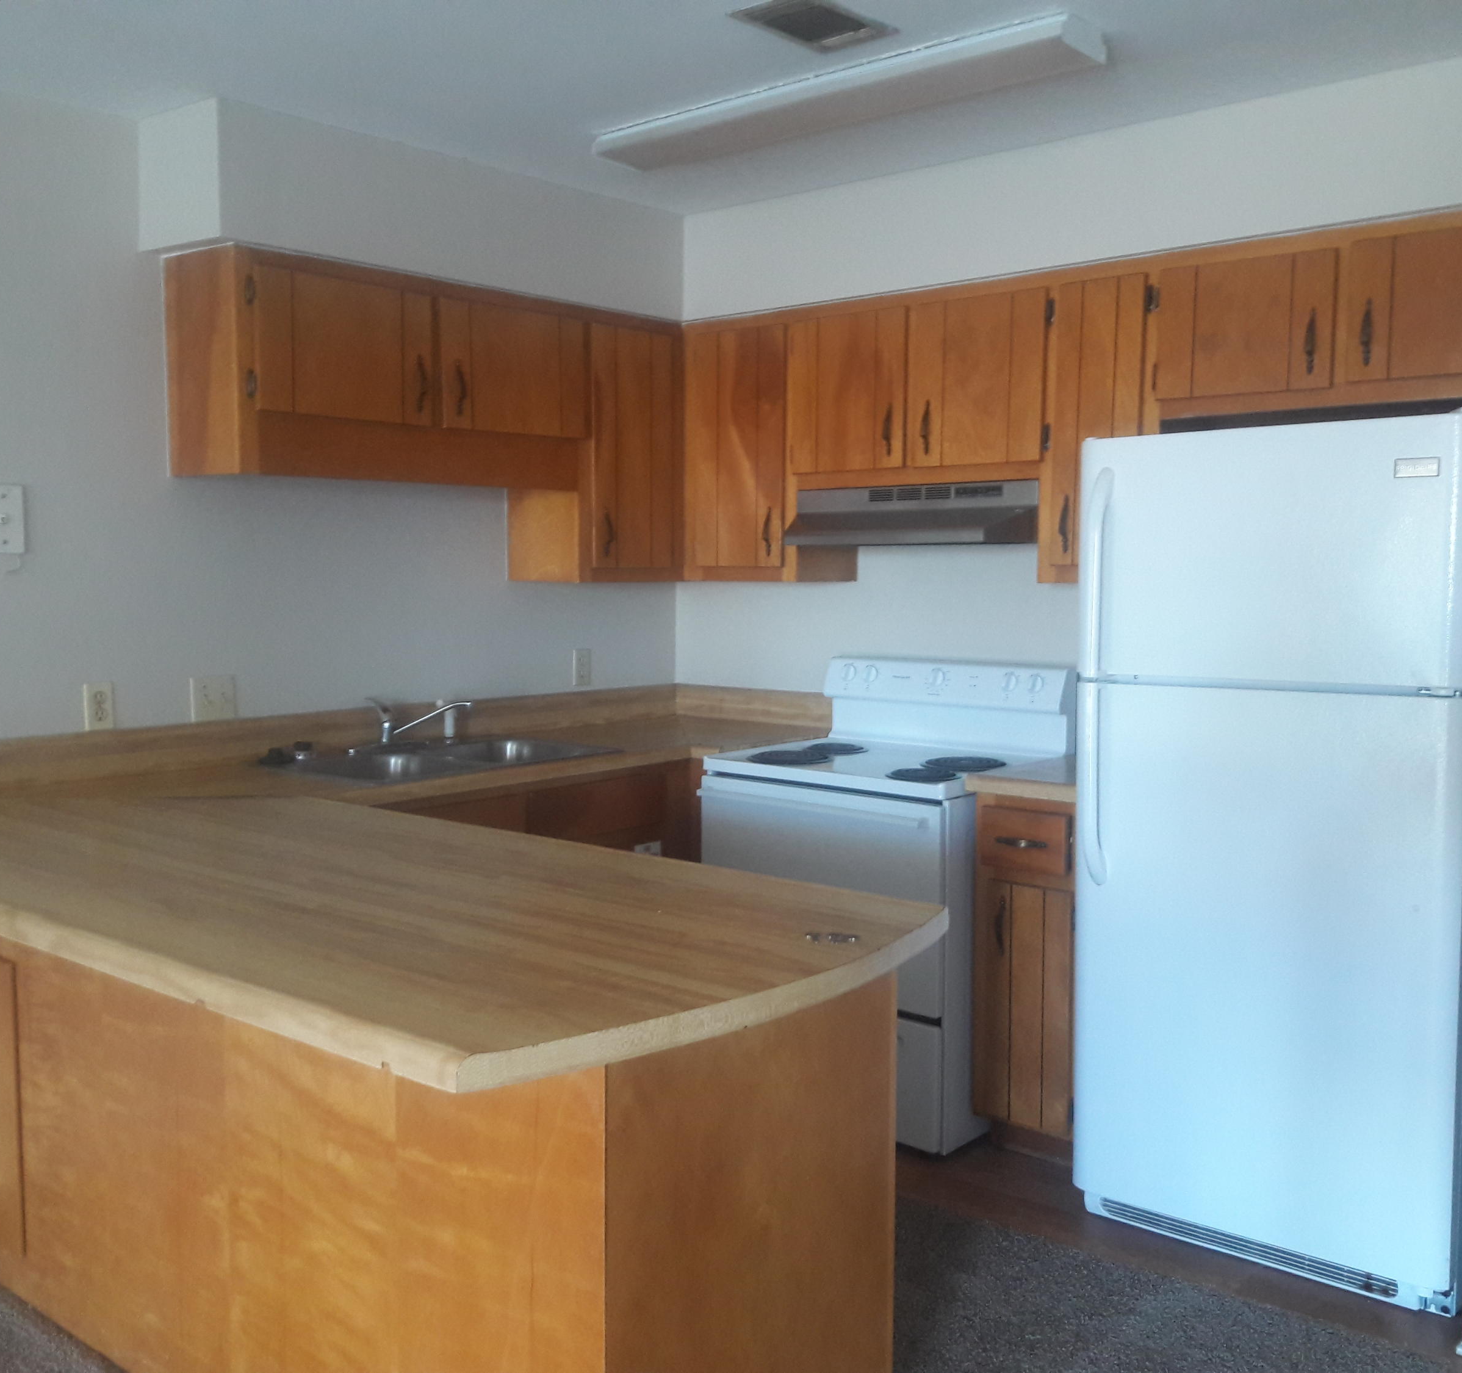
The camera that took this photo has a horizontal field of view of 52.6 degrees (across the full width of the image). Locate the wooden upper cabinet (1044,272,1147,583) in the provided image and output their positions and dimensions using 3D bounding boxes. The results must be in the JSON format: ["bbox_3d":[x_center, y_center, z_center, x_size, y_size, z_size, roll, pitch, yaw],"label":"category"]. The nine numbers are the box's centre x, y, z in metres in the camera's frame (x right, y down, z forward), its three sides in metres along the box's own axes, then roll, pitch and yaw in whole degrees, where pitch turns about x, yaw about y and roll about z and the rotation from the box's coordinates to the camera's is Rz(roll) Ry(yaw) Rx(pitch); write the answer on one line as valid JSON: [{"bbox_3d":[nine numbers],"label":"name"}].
[{"bbox_3d":[0.976,-0.643,3.695,0.292,0.766,0.315,4,6,40],"label":"wooden upper cabinet"}]

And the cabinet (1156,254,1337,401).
[{"bbox_3d":[1.245,-0.816,3.454,0.418,0.305,0.315,4,6,40],"label":"cabinet"}]

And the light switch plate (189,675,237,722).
[{"bbox_3d":[-1.272,0.029,3.645,0.014,0.114,0.117,4,6,40],"label":"light switch plate"}]

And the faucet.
[{"bbox_3d":[-0.823,0.095,3.916,0.280,0.135,0.060,0,4,-3],"label":"faucet"}]

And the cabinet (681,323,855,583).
[{"bbox_3d":[0.110,-0.698,4.423,0.442,0.768,0.315,4,6,40],"label":"cabinet"}]

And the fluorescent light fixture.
[{"bbox_3d":[0.194,-1.250,3.155,1.207,0.069,0.188,4,6,40],"label":"fluorescent light fixture"}]

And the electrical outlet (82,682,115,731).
[{"bbox_3d":[-1.455,0.047,3.412,0.008,0.112,0.072,4,6,40],"label":"electrical outlet"}]

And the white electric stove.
[{"bbox_3d":[0.423,0.524,3.959,0.759,1.150,0.710,4,6,40],"label":"white electric stove"}]

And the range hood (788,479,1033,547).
[{"bbox_3d":[0.529,-0.462,4.003,0.761,0.156,0.445,4,6,40],"label":"range hood"}]

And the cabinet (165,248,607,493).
[{"bbox_3d":[-0.862,-0.776,3.821,0.312,0.511,1.095,4,6,40],"label":"cabinet"}]

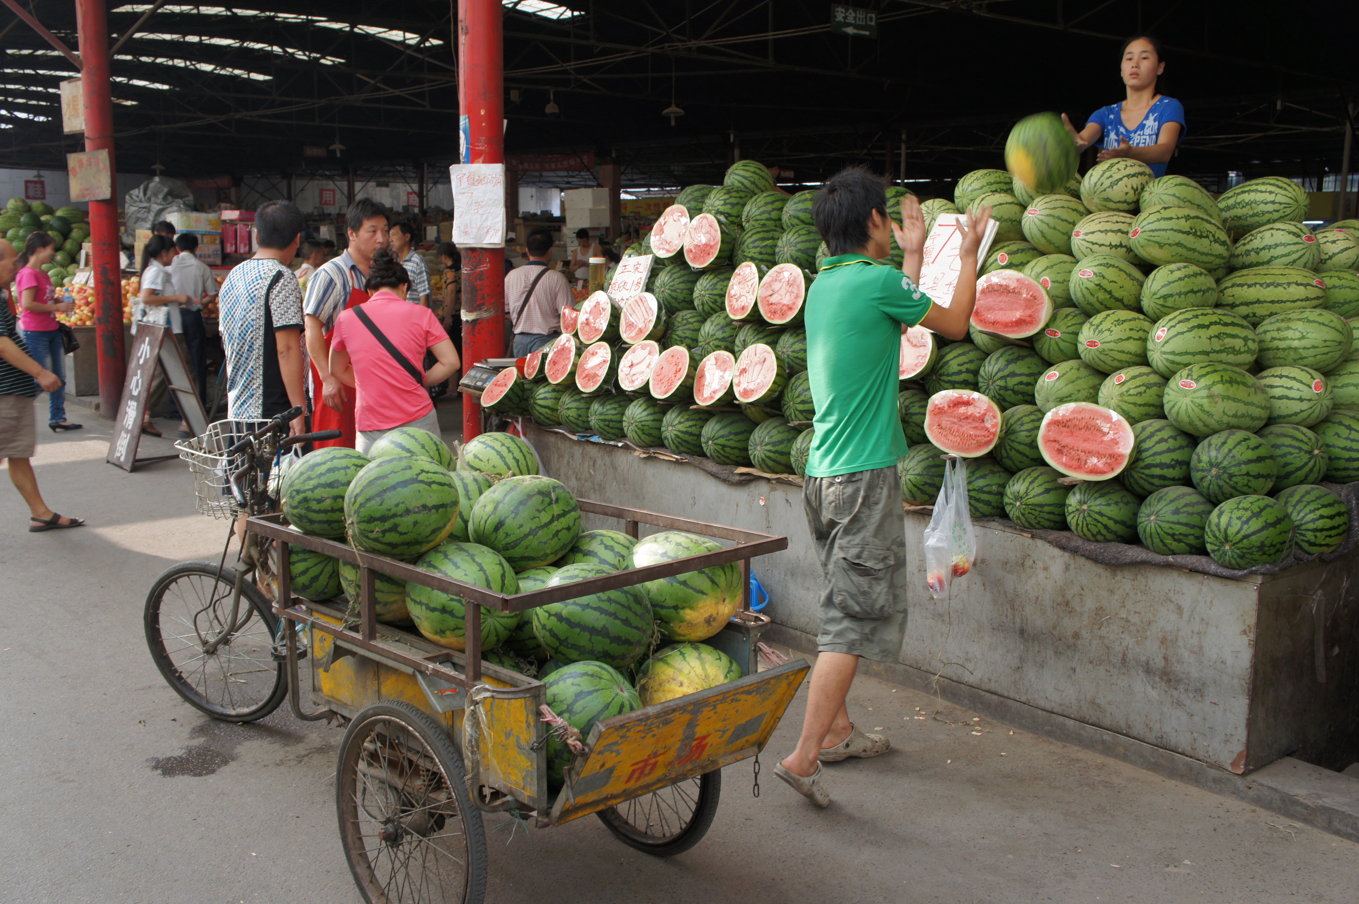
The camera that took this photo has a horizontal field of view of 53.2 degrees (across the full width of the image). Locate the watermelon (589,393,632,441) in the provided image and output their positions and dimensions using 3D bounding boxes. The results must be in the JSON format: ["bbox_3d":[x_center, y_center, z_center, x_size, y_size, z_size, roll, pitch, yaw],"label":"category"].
[{"bbox_3d":[-0.306,-0.159,6.160,0.249,0.217,0.217,-6,11,-39],"label":"watermelon"}]

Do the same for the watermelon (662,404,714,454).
[{"bbox_3d":[0.038,-0.092,5.772,0.240,0.215,0.215,-7,12,-40],"label":"watermelon"}]

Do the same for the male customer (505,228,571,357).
[{"bbox_3d":[-0.924,-0.666,9.029,0.500,1.630,0.330,0,9,-5],"label":"male customer"}]

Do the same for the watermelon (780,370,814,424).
[{"bbox_3d":[0.508,-0.217,5.300,0.245,0.210,0.210,-6,11,-39],"label":"watermelon"}]

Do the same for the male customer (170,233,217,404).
[{"bbox_3d":[-4.123,-1.115,11.605,0.500,1.600,0.420,-1,9,-11],"label":"male customer"}]

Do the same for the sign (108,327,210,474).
[{"bbox_3d":[-3.612,-0.403,9.434,0.620,0.970,0.470,-7,12,-41],"label":"sign"}]

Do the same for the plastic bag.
[{"bbox_3d":[0.907,0.254,4.548,0.120,0.480,0.170,-7,12,-40],"label":"plastic bag"}]

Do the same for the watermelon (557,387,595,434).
[{"bbox_3d":[-0.464,-0.196,6.342,0.240,0.215,0.215,-7,12,-40],"label":"watermelon"}]

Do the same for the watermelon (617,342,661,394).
[{"bbox_3d":[-0.134,-0.365,6.172,0.140,0.250,0.250,25,-9,-41],"label":"watermelon"}]

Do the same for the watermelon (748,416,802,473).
[{"bbox_3d":[0.384,-0.031,5.340,0.259,0.225,0.225,-6,11,-39],"label":"watermelon"}]

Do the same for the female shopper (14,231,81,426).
[{"bbox_3d":[-4.942,-0.956,10.605,0.520,1.570,0.450,-1,9,-10],"label":"female shopper"}]

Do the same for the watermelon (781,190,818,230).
[{"bbox_3d":[0.546,-1.022,5.800,0.245,0.215,0.215,-6,11,-39],"label":"watermelon"}]

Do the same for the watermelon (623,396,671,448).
[{"bbox_3d":[-0.138,-0.133,5.970,0.258,0.224,0.224,-6,11,-39],"label":"watermelon"}]

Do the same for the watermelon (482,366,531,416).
[{"bbox_3d":[-0.856,-0.292,6.856,0.140,0.250,0.250,34,-12,-35],"label":"watermelon"}]

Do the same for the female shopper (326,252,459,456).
[{"bbox_3d":[-1.173,-0.067,5.671,0.520,1.520,0.380,-1,9,-9],"label":"female shopper"}]

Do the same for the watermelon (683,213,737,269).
[{"bbox_3d":[0.162,-0.959,6.254,0.150,0.250,0.250,6,3,-42],"label":"watermelon"}]

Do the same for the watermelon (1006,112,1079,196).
[{"bbox_3d":[1.297,-1.065,4.850,0.255,0.280,0.255,-6,11,-39],"label":"watermelon"}]

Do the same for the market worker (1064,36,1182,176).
[{"bbox_3d":[1.841,-0.912,5.671,0.500,1.600,0.550,8,11,39],"label":"market worker"}]

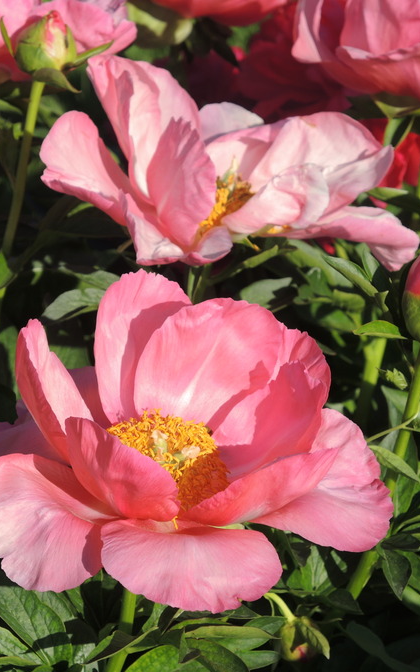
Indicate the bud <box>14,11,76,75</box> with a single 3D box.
[{"bbox_3d":[-0.072,-0.130,1.200,0.026,0.028,0.026,5,22,-2],"label":"bud"}]

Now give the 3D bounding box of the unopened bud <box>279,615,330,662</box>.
[{"bbox_3d":[0.042,0.136,1.220,0.022,0.023,0.022,-9,12,2],"label":"unopened bud"}]

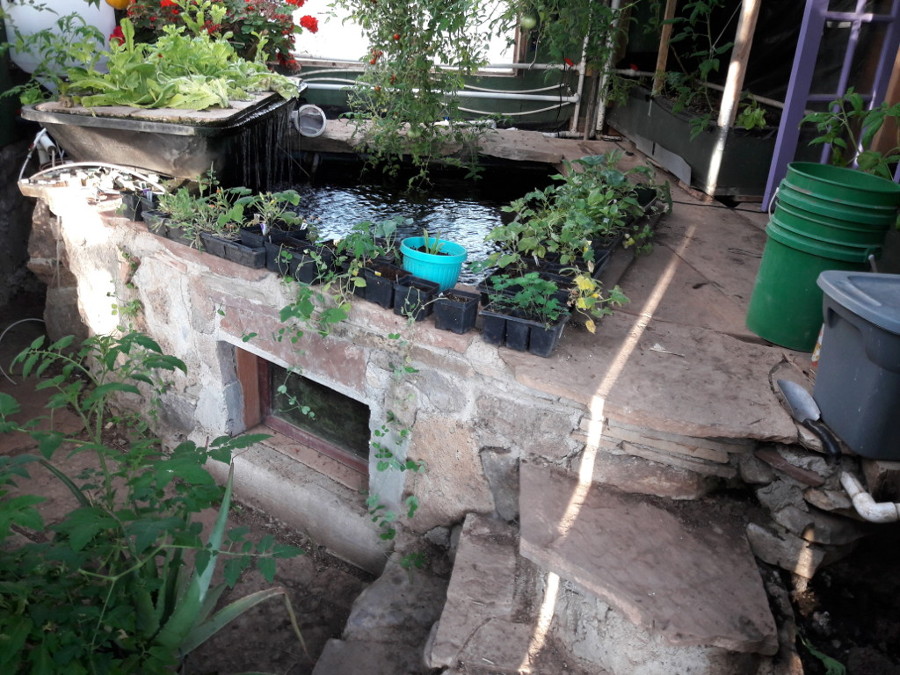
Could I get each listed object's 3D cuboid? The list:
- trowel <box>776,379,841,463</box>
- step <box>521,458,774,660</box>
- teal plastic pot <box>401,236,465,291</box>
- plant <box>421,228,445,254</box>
[{"bbox_3d":[0.853,0.191,1.742,0.075,0.055,0.335,4,29,-2],"label":"trowel"},{"bbox_3d":[0.376,0.457,1.560,0.591,0.055,0.429,14,26,18],"label":"step"},{"bbox_3d":[-0.054,-0.227,2.275,0.205,0.120,0.205,5,24,-2],"label":"teal plastic pot"},{"bbox_3d":[-0.055,-0.296,2.240,0.070,0.078,0.060,5,25,0],"label":"plant"}]

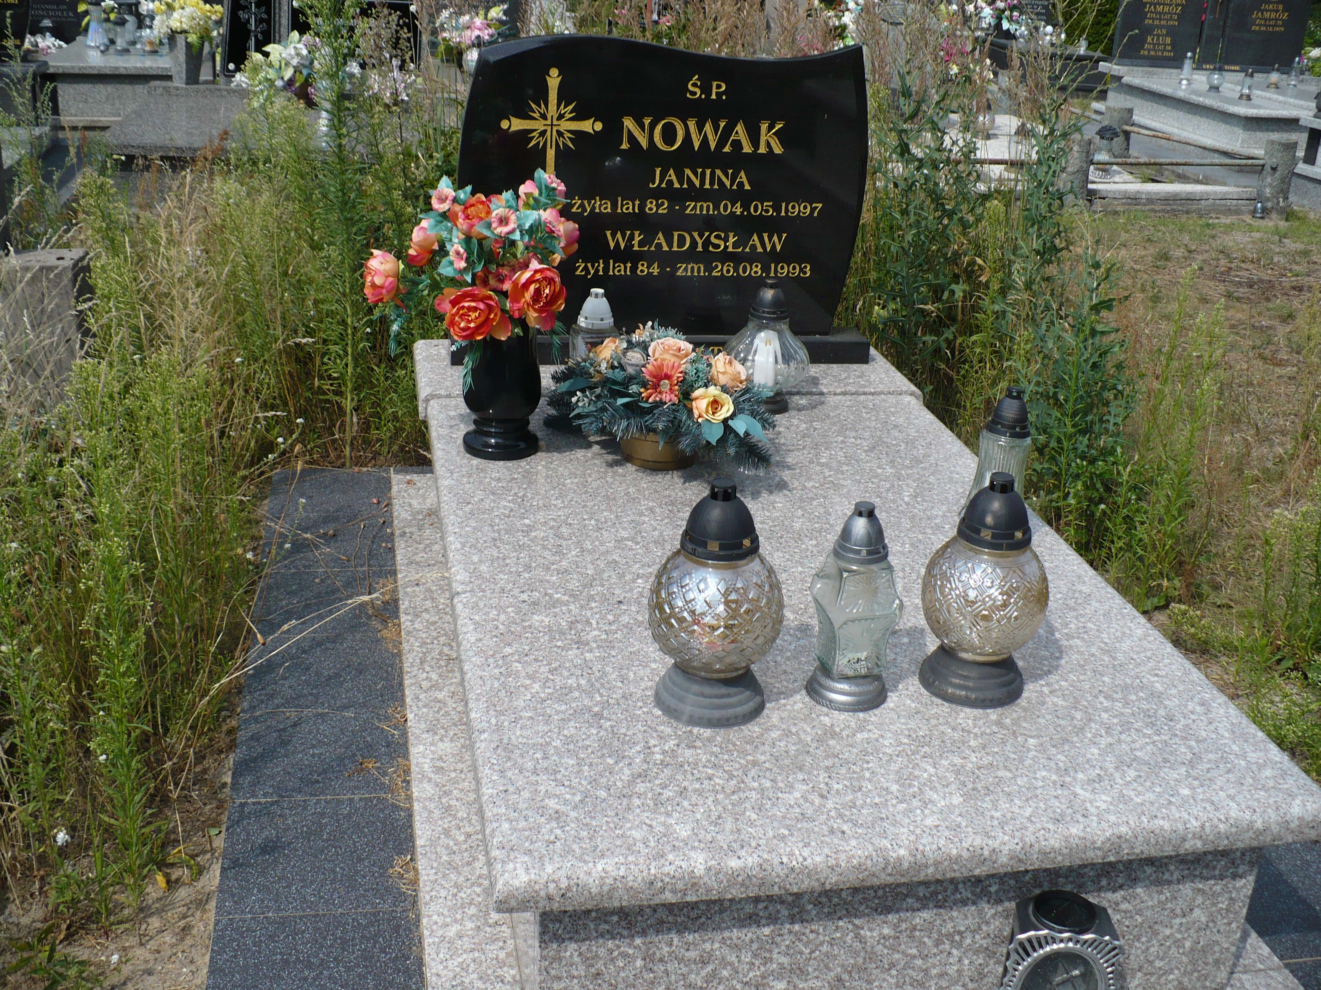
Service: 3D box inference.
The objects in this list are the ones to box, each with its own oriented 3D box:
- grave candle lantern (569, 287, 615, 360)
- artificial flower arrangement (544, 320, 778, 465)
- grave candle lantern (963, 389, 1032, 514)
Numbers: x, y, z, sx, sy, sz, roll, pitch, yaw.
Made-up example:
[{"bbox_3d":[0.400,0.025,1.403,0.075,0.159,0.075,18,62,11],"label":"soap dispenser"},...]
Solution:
[{"bbox_3d":[-0.140,-0.347,3.121,0.102,0.218,0.102,-5,26,-18],"label":"grave candle lantern"},{"bbox_3d":[0.003,-0.185,2.769,0.427,0.211,0.322,-2,25,-12],"label":"artificial flower arrangement"},{"bbox_3d":[0.614,-0.055,2.529,0.131,0.282,0.131,-2,25,-12],"label":"grave candle lantern"}]

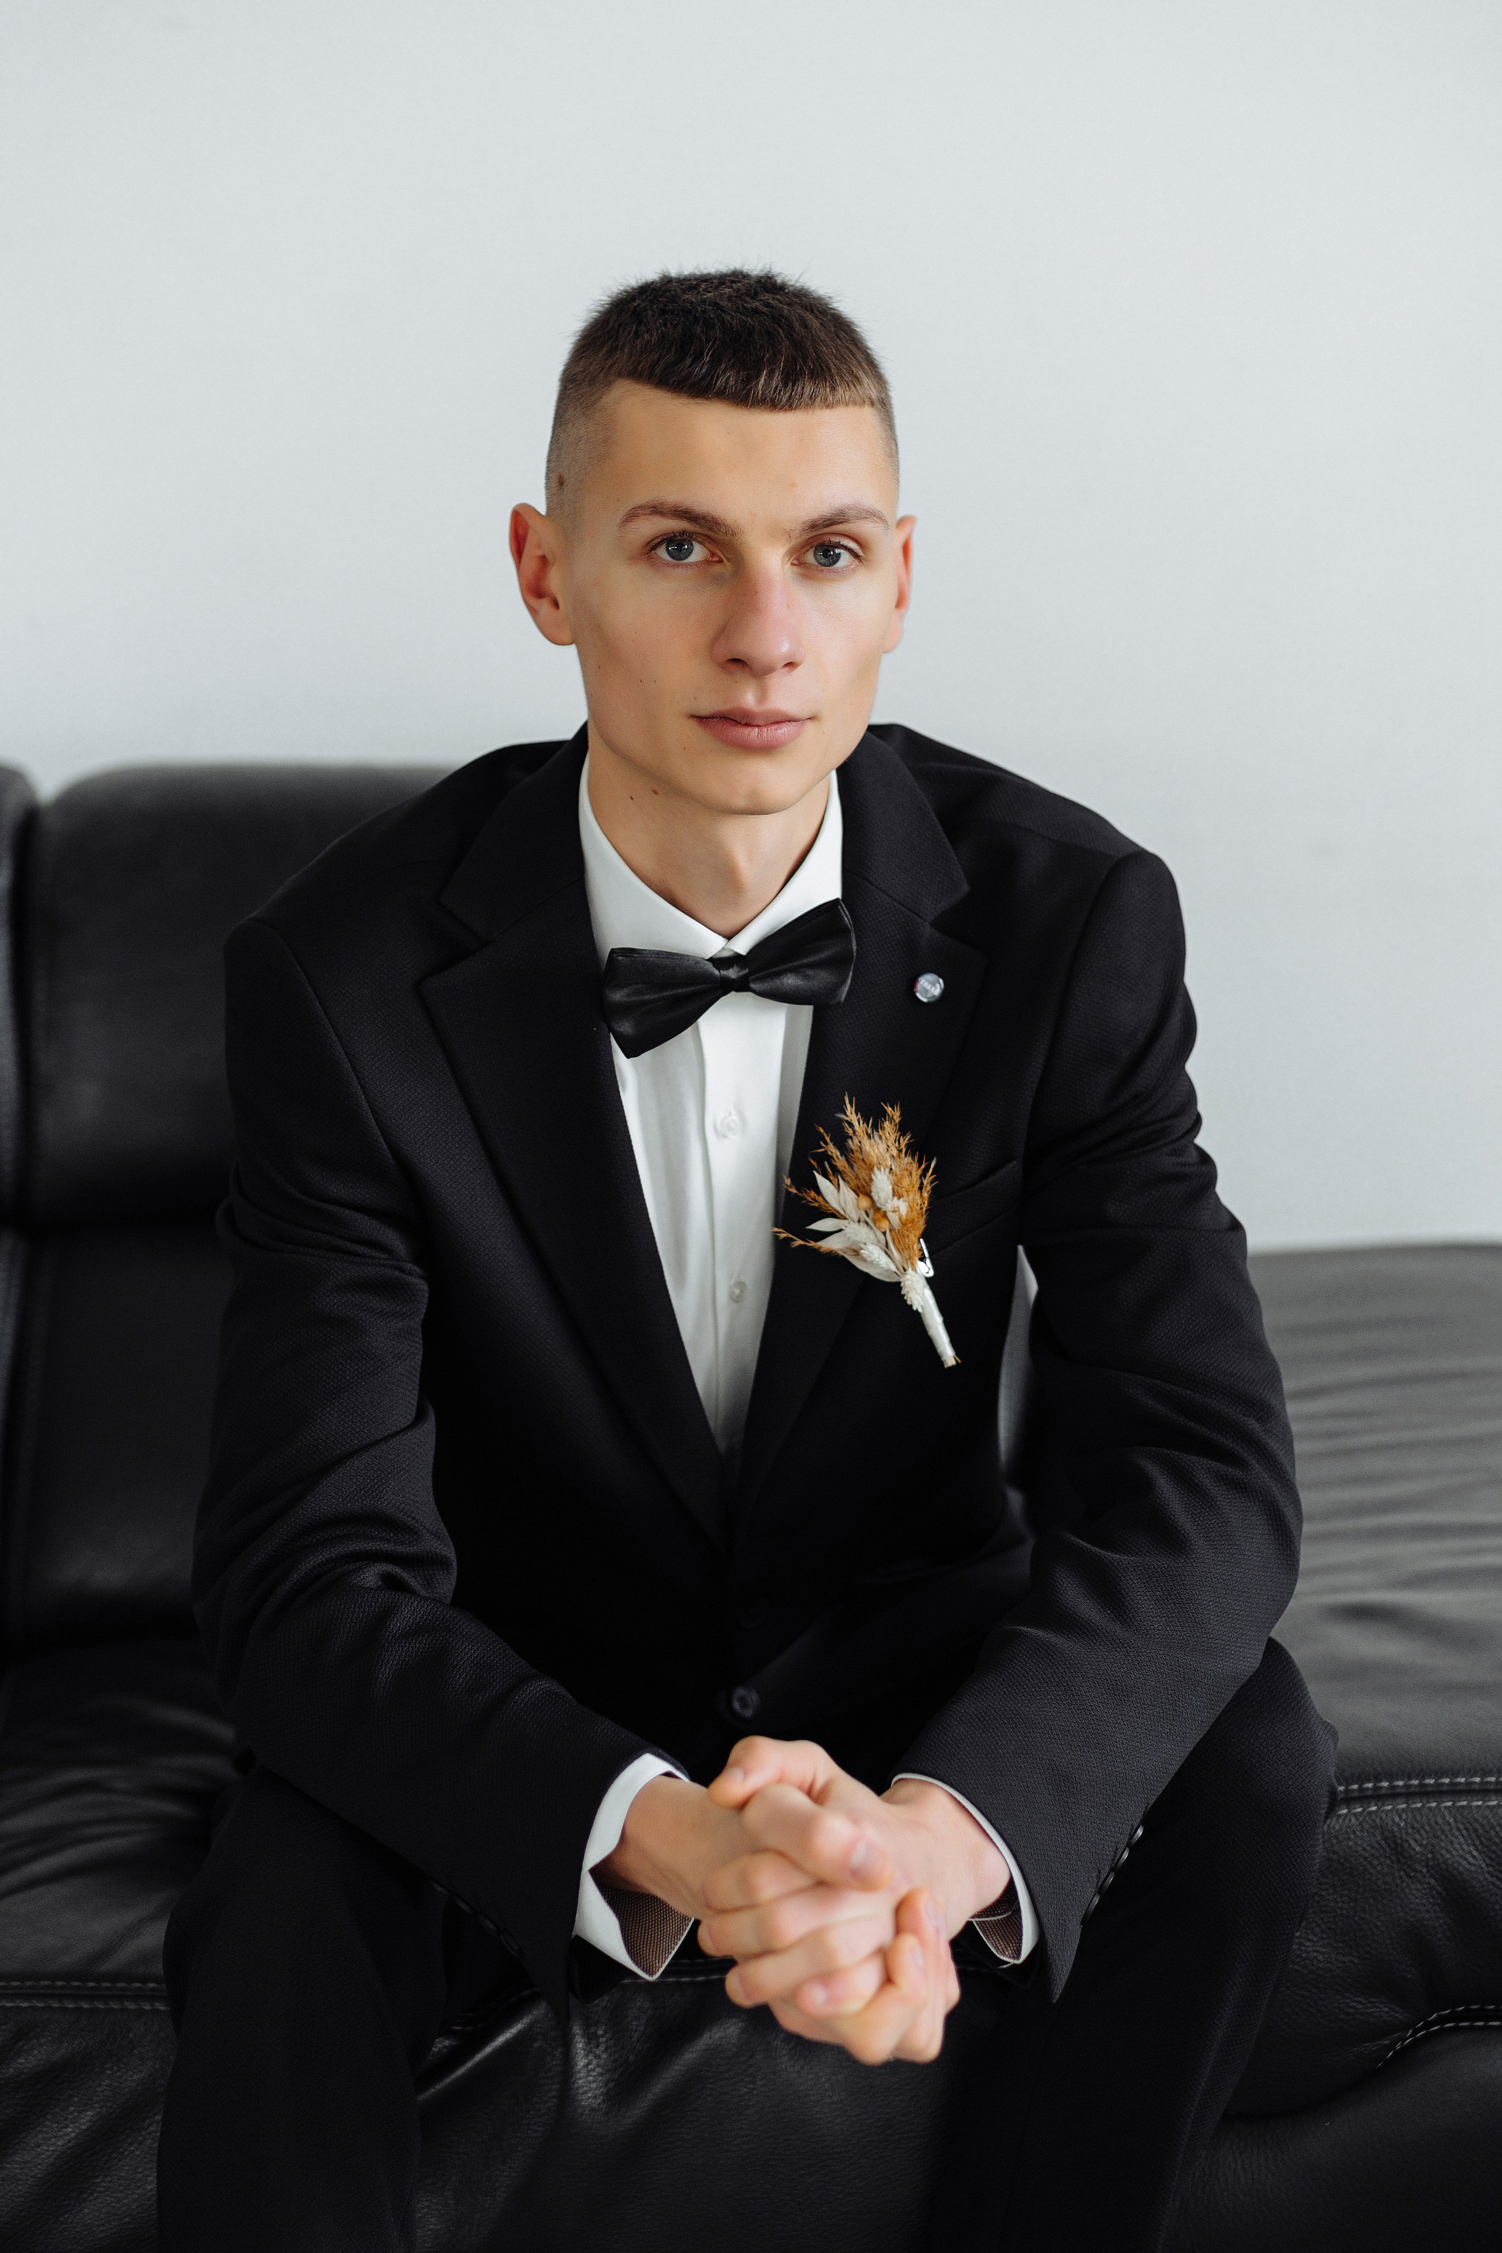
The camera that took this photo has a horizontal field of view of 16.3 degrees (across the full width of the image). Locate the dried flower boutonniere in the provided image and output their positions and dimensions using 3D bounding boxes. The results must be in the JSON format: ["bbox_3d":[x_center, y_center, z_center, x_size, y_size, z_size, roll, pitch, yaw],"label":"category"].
[{"bbox_3d":[0.052,0.048,2.300,0.076,0.132,0.045,-18,21,0],"label":"dried flower boutonniere"}]

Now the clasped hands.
[{"bbox_3d":[0.020,0.303,2.060,0.160,0.118,0.125,0,12,-2],"label":"clasped hands"}]

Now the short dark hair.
[{"bbox_3d":[-0.013,-0.303,2.330,0.157,0.155,0.192,0,10,-11],"label":"short dark hair"}]

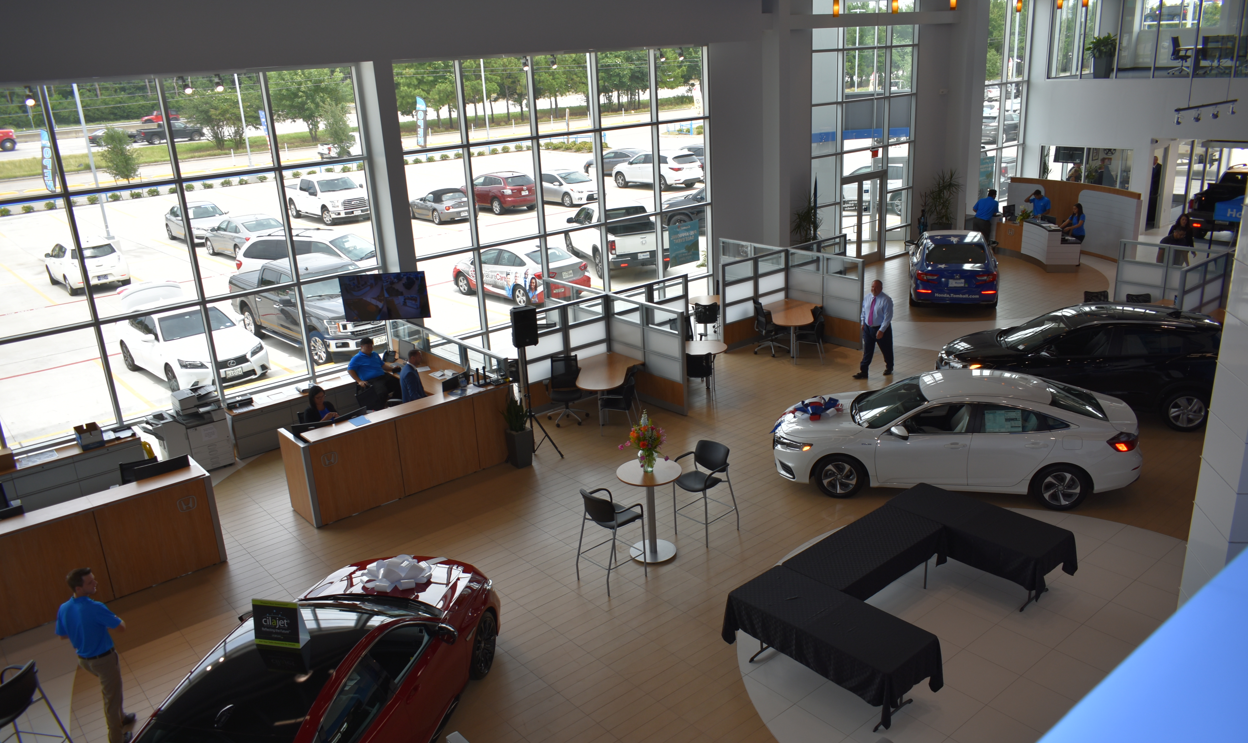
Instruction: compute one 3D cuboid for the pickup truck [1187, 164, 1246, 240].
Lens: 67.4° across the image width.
[{"bbox_3d":[18.255,-5.013,27.250,5.330,1.800,2.000,-20,25,-41],"label":"pickup truck"}]

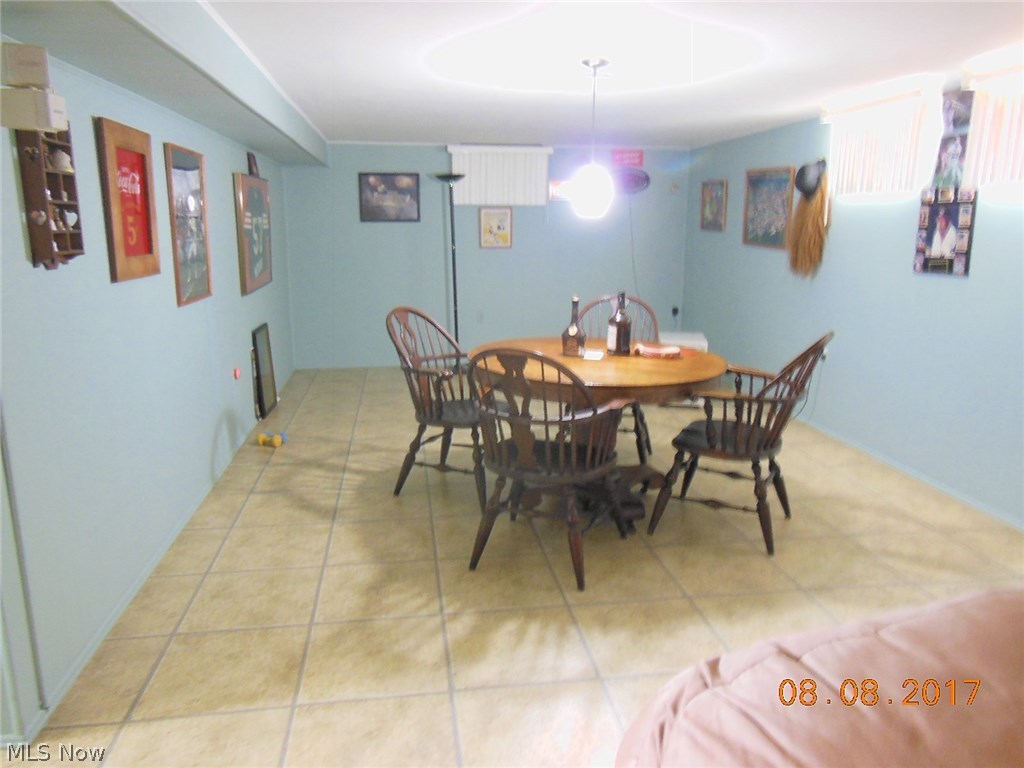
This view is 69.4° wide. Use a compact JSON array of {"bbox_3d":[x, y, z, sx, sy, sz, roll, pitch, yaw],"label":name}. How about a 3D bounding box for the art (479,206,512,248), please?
[{"bbox_3d":[-0.156,-1.522,7.215,0.320,0.385,0.025,-2,12,-9],"label":"art"}]

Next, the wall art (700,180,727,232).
[{"bbox_3d":[1.822,-1.610,6.678,0.030,0.440,0.485,-2,13,-8],"label":"wall art"}]

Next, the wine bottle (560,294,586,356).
[{"bbox_3d":[0.314,-0.295,3.716,0.112,0.298,0.112,1,12,5],"label":"wine bottle"}]

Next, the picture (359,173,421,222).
[{"bbox_3d":[-1.118,-1.707,6.781,0.549,0.440,0.027,-2,13,-8],"label":"picture"}]

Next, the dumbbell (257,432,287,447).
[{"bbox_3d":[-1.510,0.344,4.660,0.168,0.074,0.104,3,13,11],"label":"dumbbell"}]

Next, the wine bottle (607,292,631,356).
[{"bbox_3d":[0.540,-0.309,3.705,0.114,0.307,0.114,3,13,11],"label":"wine bottle"}]

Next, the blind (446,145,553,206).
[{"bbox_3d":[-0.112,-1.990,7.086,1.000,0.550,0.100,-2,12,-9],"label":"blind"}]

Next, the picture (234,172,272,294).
[{"bbox_3d":[-1.785,-1.046,5.155,0.045,0.760,1.000,-2,12,-9],"label":"picture"}]

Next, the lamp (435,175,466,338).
[{"bbox_3d":[-0.568,-1.043,7.090,0.275,1.840,0.275,-2,12,-9],"label":"lamp"}]

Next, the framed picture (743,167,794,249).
[{"bbox_3d":[2.036,-1.393,5.885,0.030,0.605,0.740,-2,12,-9],"label":"framed picture"}]

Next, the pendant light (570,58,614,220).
[{"bbox_3d":[0.365,-1.095,3.357,0.198,0.683,0.198,-2,13,-8],"label":"pendant light"}]

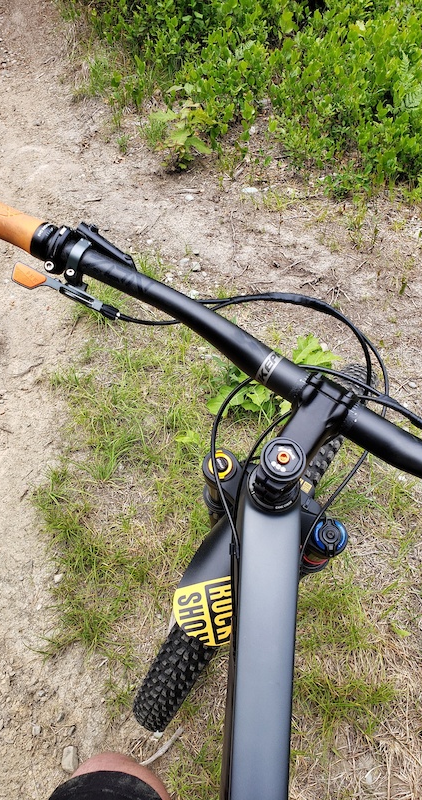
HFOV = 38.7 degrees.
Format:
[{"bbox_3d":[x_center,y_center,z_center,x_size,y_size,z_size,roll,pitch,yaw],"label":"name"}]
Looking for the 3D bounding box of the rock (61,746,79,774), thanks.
[{"bbox_3d":[-0.281,0.721,1.203,0.033,0.023,0.049,-5,46,-6],"label":"rock"}]

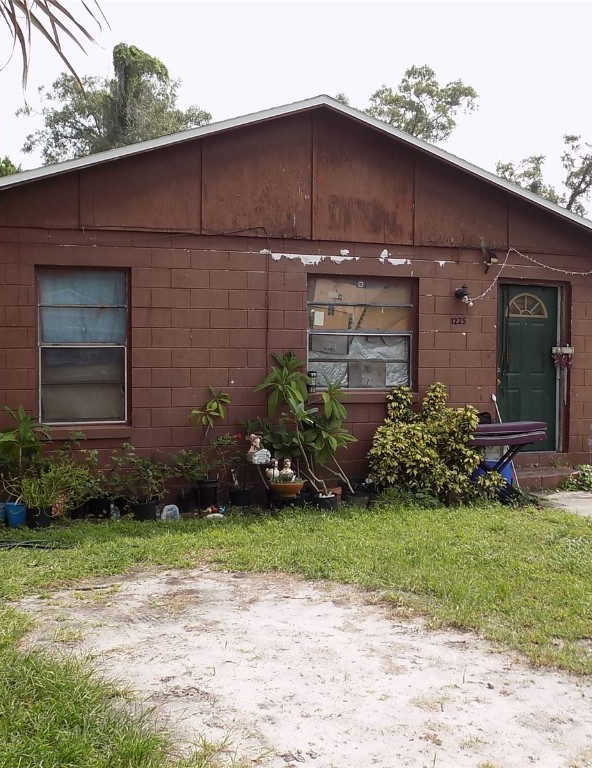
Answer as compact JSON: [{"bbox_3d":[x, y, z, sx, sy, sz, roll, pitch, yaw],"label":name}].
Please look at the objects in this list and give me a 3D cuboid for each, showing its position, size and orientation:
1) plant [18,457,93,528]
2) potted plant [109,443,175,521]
[{"bbox_3d":[-2.258,1.019,7.500,0.670,0.700,0.580,0,2,-18],"label":"plant"},{"bbox_3d":[-1.509,0.952,7.800,0.630,0.770,0.560,0,2,-18],"label":"potted plant"}]

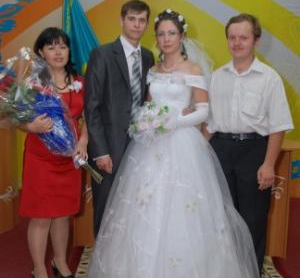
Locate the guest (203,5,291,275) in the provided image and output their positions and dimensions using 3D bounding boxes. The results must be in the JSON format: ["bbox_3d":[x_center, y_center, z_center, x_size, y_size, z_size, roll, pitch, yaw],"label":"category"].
[{"bbox_3d":[0.635,0.061,3.176,0.550,1.710,0.360,4,10,20],"label":"guest"}]

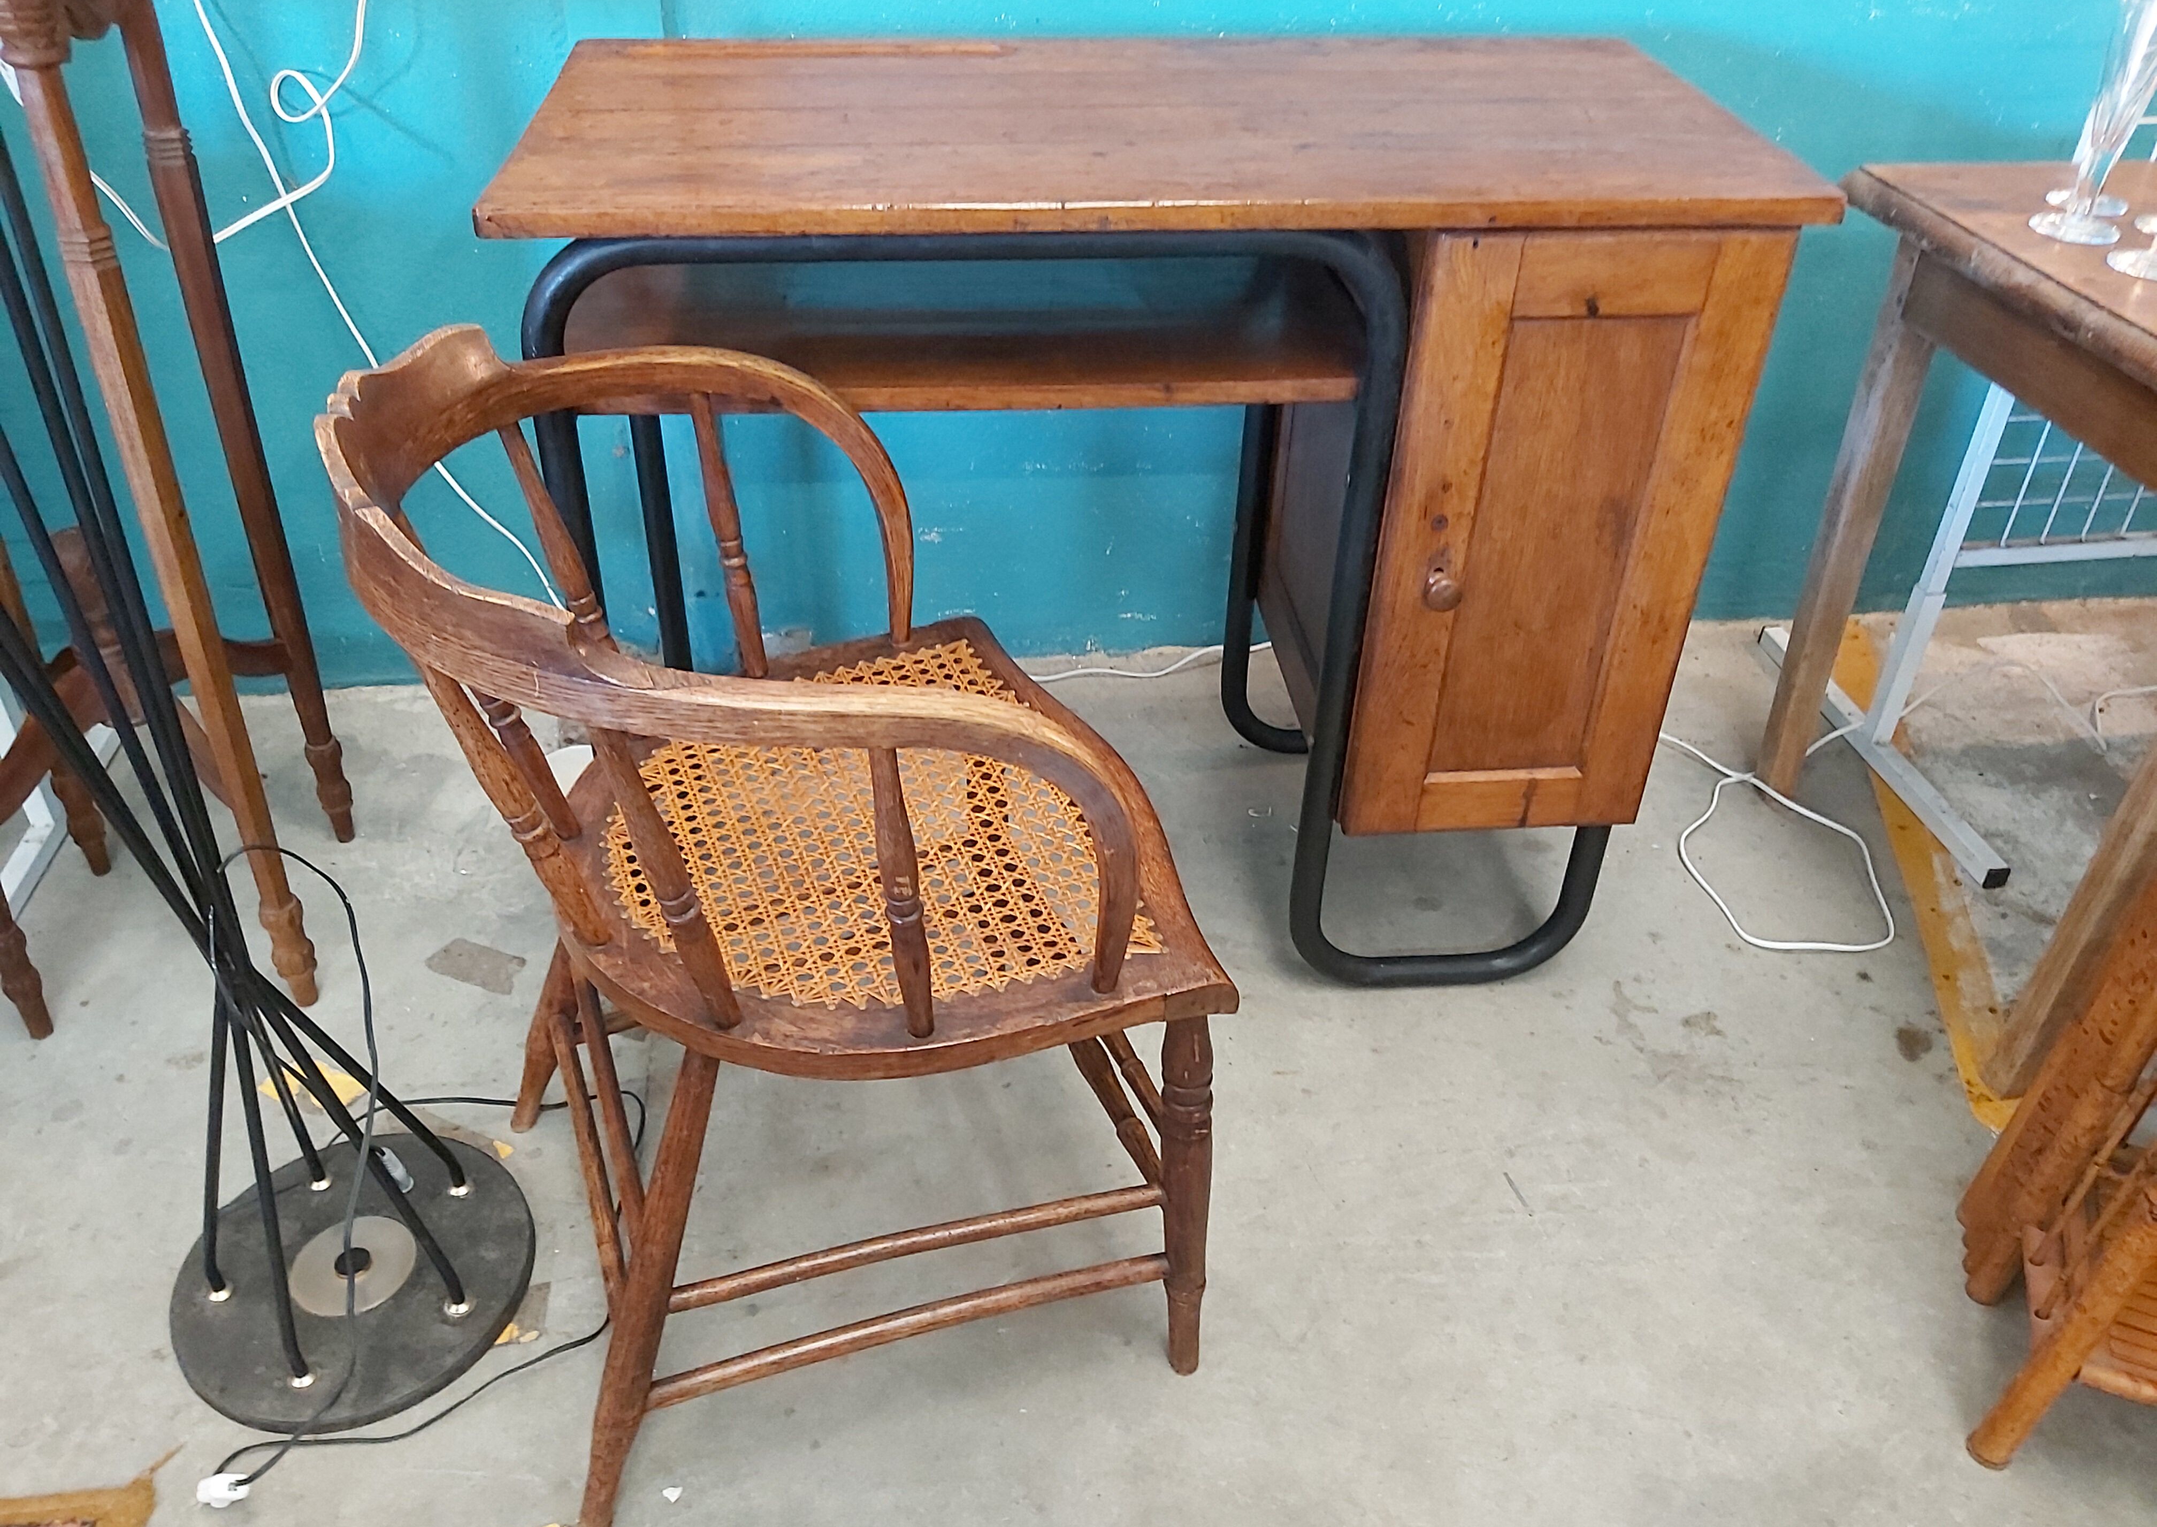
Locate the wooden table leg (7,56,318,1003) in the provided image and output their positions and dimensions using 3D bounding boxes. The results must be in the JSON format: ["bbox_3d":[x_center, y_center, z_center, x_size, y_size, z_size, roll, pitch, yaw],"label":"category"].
[{"bbox_3d":[-0.736,-0.122,1.355,0.043,0.876,0.043,1,36,-6],"label":"wooden table leg"}]

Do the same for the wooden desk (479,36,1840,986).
[{"bbox_3d":[0.050,-0.227,1.592,1.003,0.789,0.485,-2,37,-4],"label":"wooden desk"}]

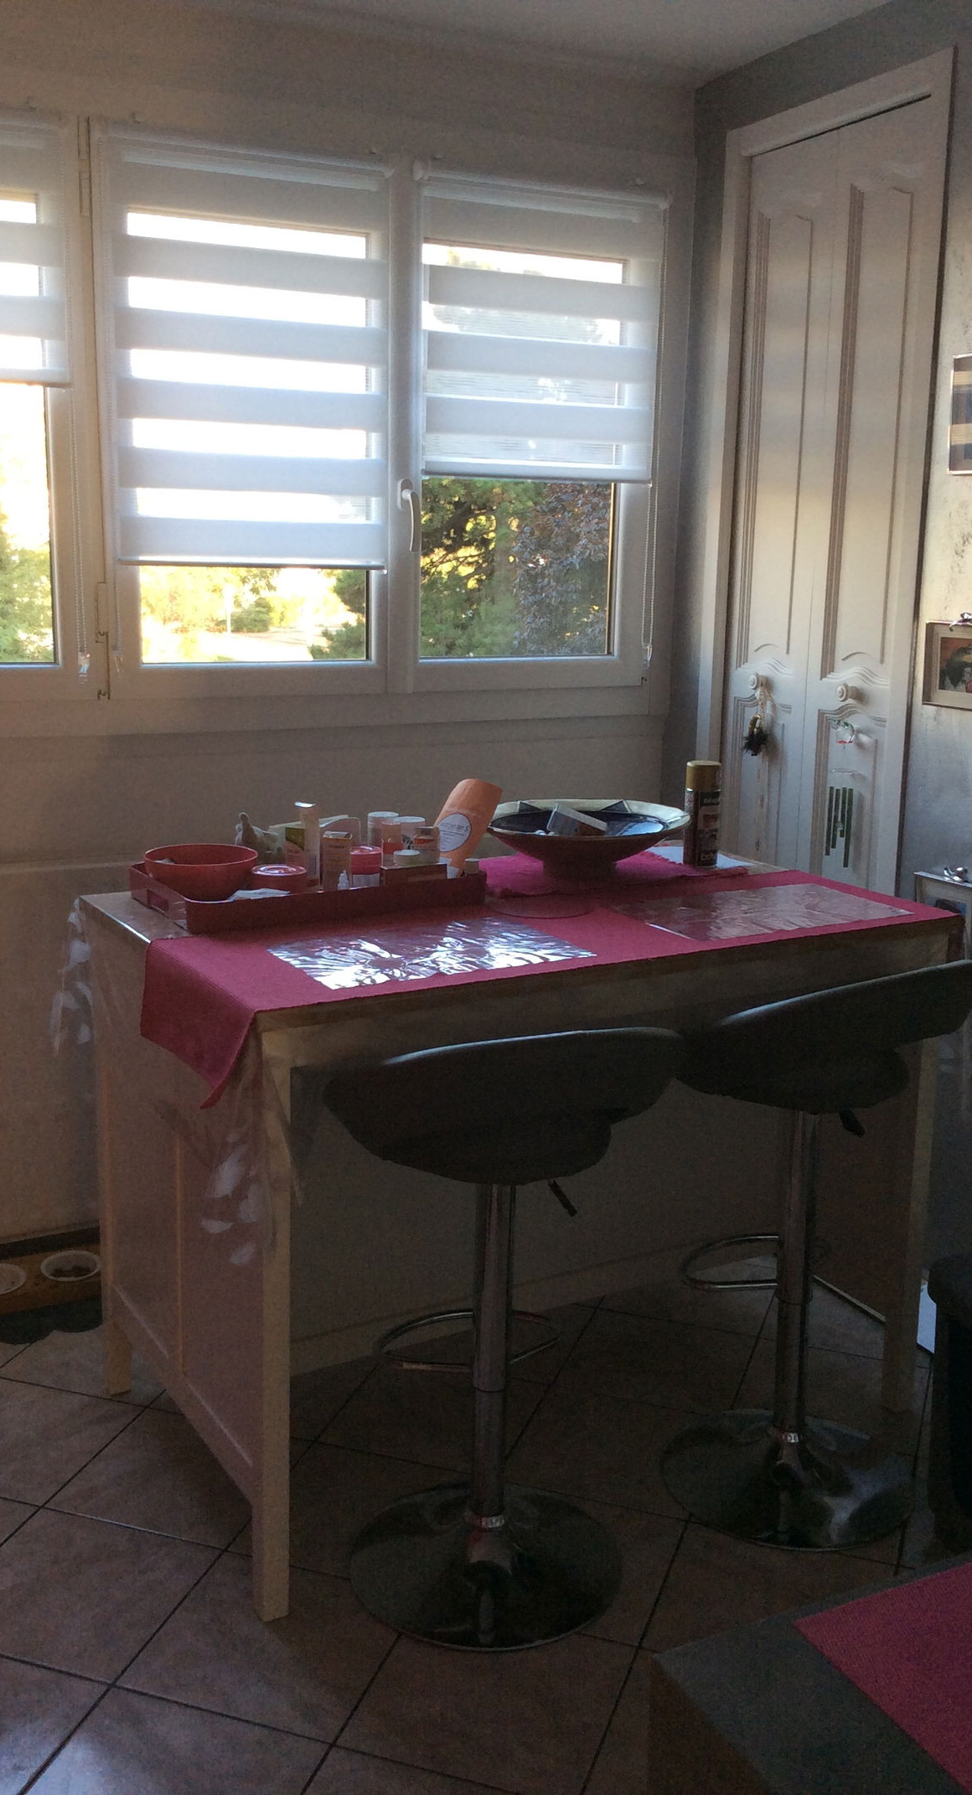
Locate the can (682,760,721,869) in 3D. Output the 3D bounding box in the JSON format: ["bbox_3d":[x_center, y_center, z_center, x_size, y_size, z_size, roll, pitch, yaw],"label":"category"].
[{"bbox_3d":[0.426,-0.165,3.247,0.066,0.204,0.066,1,13,0],"label":"can"}]

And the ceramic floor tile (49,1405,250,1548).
[{"bbox_3d":[-0.505,0.968,2.772,0.328,0.010,0.328,5,13,18],"label":"ceramic floor tile"}]

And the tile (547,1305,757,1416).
[{"bbox_3d":[0.334,0.893,3.175,0.328,0.010,0.328,5,13,18],"label":"tile"}]

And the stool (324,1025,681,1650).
[{"bbox_3d":[0.010,0.584,2.456,0.540,0.894,0.445,-4,13,-20],"label":"stool"}]

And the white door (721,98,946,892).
[{"bbox_3d":[0.686,-0.371,3.456,0.040,2.290,0.613,-5,14,-24],"label":"white door"}]

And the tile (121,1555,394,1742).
[{"bbox_3d":[-0.300,1.063,2.363,0.328,0.010,0.328,5,13,18],"label":"tile"}]

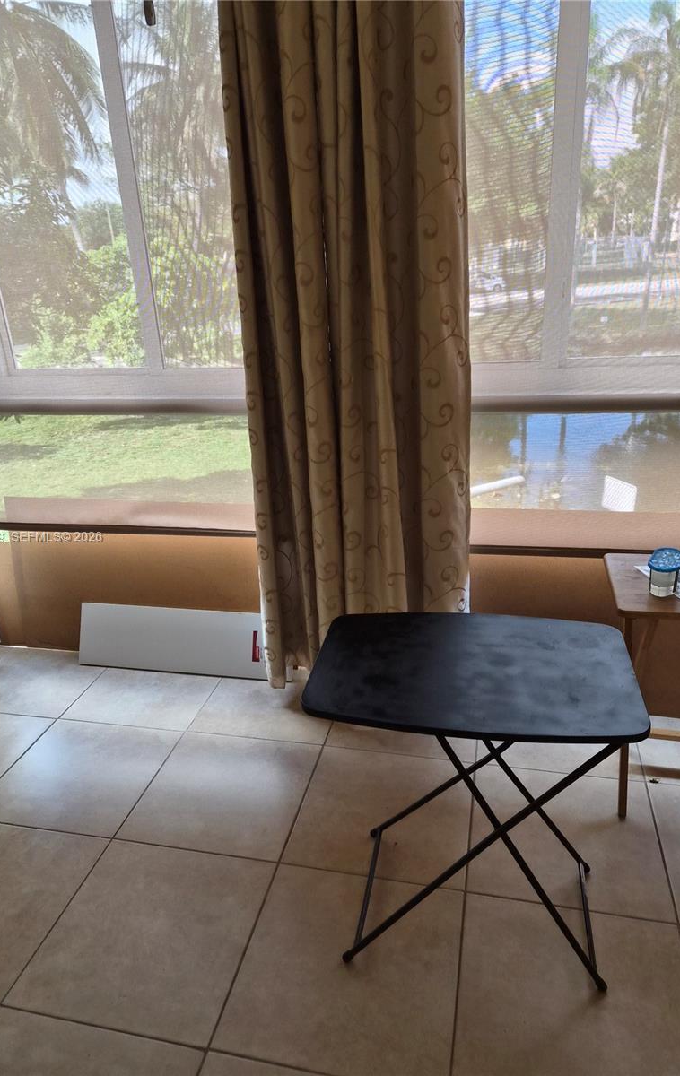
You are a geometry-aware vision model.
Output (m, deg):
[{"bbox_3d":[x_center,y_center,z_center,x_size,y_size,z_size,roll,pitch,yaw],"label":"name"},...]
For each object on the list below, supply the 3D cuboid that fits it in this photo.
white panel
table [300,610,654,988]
[{"bbox_3d":[-0.620,0.411,2.861,0.912,0.252,0.018,2,-1,12],"label":"white panel"},{"bbox_3d":[0.292,0.594,1.650,0.670,0.703,0.458,2,22,13],"label":"table"}]

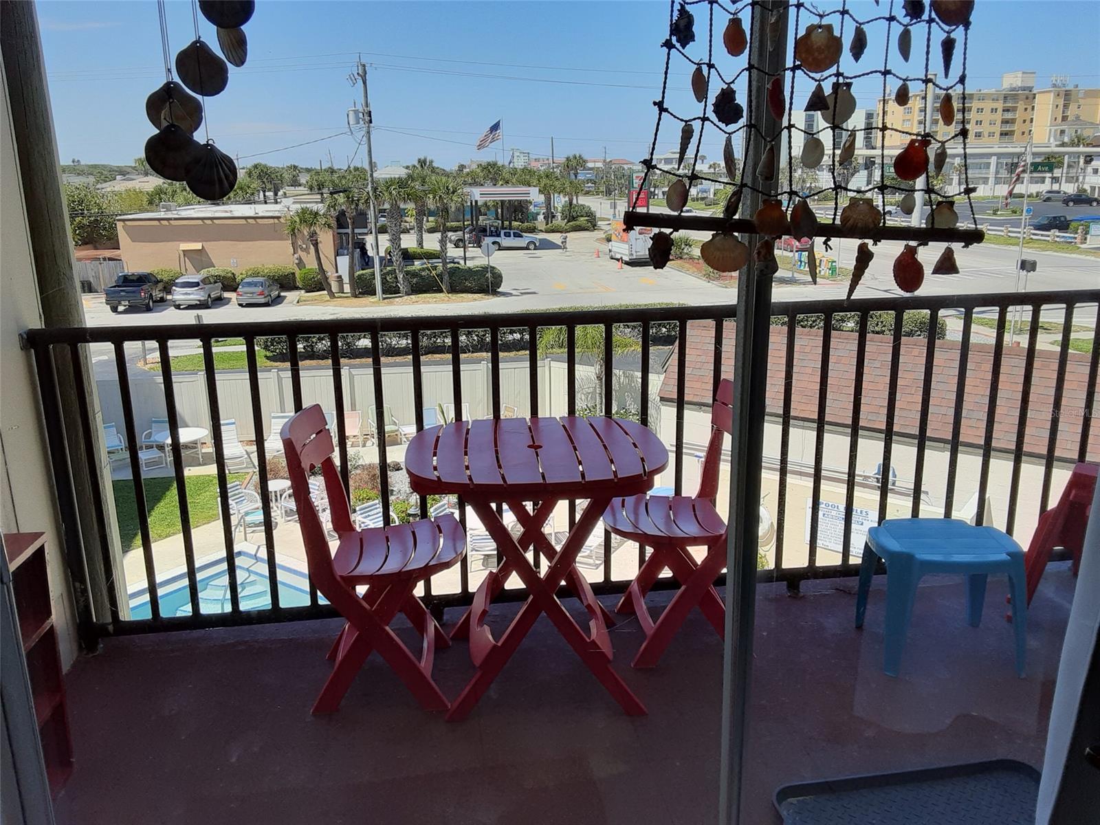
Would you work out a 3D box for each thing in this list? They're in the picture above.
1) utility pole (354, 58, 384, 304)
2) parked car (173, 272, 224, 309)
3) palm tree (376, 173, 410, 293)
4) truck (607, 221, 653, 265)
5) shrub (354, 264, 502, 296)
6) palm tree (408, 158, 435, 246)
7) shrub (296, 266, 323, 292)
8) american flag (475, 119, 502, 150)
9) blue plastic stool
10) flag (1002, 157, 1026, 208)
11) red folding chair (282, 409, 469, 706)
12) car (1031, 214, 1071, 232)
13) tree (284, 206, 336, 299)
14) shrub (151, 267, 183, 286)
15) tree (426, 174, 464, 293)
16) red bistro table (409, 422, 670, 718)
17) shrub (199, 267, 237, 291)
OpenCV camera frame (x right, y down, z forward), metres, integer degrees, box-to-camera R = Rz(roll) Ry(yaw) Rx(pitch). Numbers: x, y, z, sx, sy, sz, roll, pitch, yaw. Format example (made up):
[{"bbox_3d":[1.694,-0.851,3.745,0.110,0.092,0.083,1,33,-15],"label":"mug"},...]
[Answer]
[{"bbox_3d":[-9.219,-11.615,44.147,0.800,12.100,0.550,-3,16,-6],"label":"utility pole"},{"bbox_3d":[-18.438,-6.477,45.166,1.860,1.680,4.520,-3,16,-6],"label":"parked car"},{"bbox_3d":[-8.635,-9.695,47.240,2.050,6.450,2.050,-3,16,-6],"label":"palm tree"},{"bbox_3d":[6.178,-12.697,63.518,2.250,2.950,6.100,-4,16,-10],"label":"truck"},{"bbox_3d":[-6.651,-7.434,47.926,8.100,1.360,2.000,0,15,5],"label":"shrub"},{"bbox_3d":[-10.428,-16.643,69.876,2.200,7.500,2.200,-3,16,-6],"label":"palm tree"},{"bbox_3d":[-13.702,-7.679,49.440,1.600,1.300,1.400,-2,15,-3],"label":"shrub"},{"bbox_3d":[-8.043,-36.279,112.315,3.400,4.200,0.800,-2,16,-4],"label":"american flag"},{"bbox_3d":[1.223,0.573,2.680,0.410,0.384,0.335,-1,15,1],"label":"blue plastic stool"},{"bbox_3d":[14.888,-7.451,27.500,0.780,1.750,0.350,7,17,27],"label":"flag"},{"bbox_3d":[-0.482,0.409,2.525,0.475,0.845,0.370,-3,15,-6],"label":"red folding chair"},{"bbox_3d":[47.155,-17.428,80.000,5.400,1.800,1.900,-2,15,-5],"label":"car"},{"bbox_3d":[-12.664,-8.420,45.318,2.750,5.000,2.650,-1,15,0],"label":"tree"},{"bbox_3d":[-22.557,-7.847,50.685,1.850,1.300,1.400,-2,15,-3],"label":"shrub"},{"bbox_3d":[-5.840,-9.973,47.985,2.100,6.450,2.100,-3,16,-6],"label":"tree"},{"bbox_3d":[-0.044,0.450,2.572,0.730,0.725,0.650,-3,15,-6],"label":"red bistro table"},{"bbox_3d":[-19.843,-7.982,51.257,2.200,1.250,1.550,-3,16,-6],"label":"shrub"}]

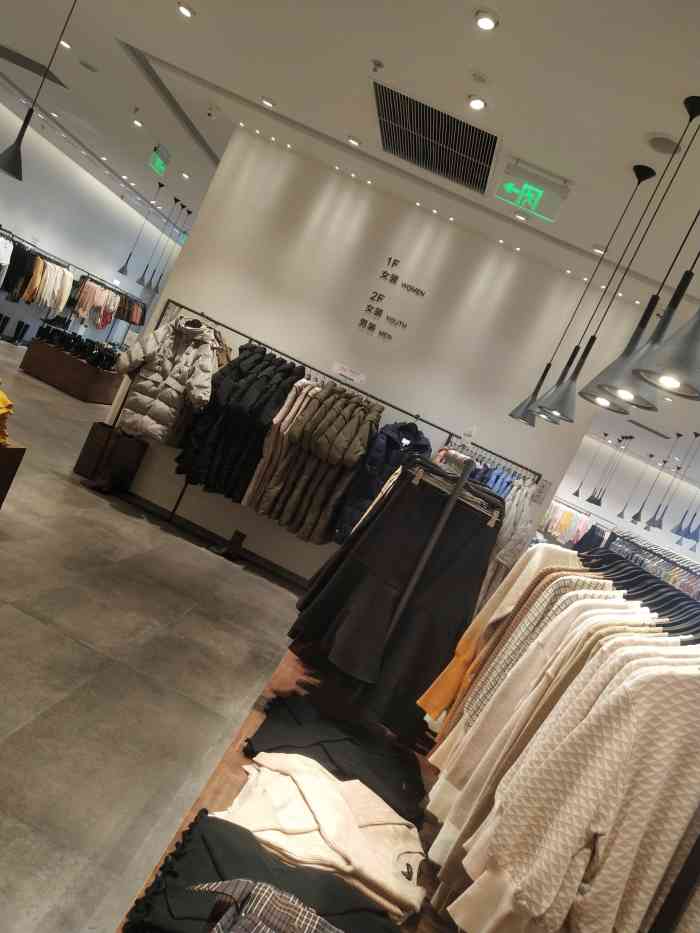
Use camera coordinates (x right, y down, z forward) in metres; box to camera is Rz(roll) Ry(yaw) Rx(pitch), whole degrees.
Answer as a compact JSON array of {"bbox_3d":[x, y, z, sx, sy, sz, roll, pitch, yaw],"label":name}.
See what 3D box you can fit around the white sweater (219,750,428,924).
[{"bbox_3d":[-0.059,0.821,1.875,0.480,0.080,0.500,26,4,5],"label":"white sweater"}]

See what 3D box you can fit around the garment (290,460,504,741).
[{"bbox_3d":[0.207,0.428,2.862,0.550,0.750,0.360,26,4,5],"label":"garment"}]

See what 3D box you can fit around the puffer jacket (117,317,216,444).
[{"bbox_3d":[-1.331,-0.660,5.770,0.700,0.890,0.330,26,4,5],"label":"puffer jacket"}]

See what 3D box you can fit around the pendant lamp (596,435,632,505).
[{"bbox_3d":[4.401,0.077,13.434,0.145,1.275,0.145,26,4,5],"label":"pendant lamp"}]

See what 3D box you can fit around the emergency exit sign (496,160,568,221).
[{"bbox_3d":[0.973,-1.472,4.299,0.325,0.215,0.050,26,4,5],"label":"emergency exit sign"}]

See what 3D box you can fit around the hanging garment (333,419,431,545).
[{"bbox_3d":[0.214,0.149,5.617,0.540,0.970,0.300,26,4,5],"label":"hanging garment"}]

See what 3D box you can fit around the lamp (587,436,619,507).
[{"bbox_3d":[4.752,0.090,15.071,0.145,1.275,0.145,26,4,5],"label":"lamp"}]

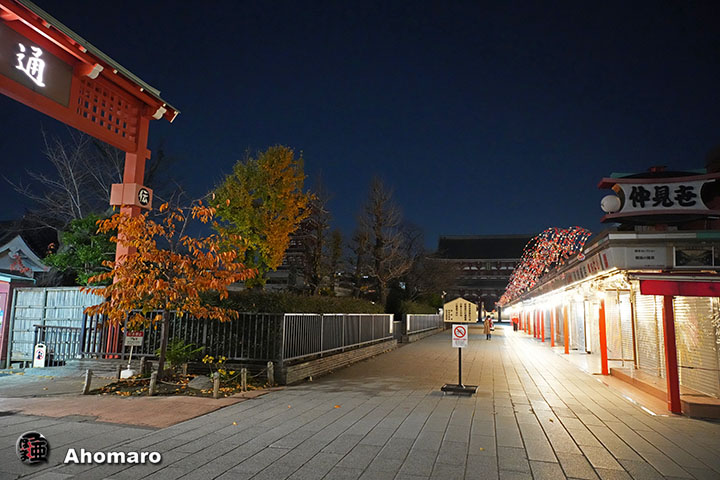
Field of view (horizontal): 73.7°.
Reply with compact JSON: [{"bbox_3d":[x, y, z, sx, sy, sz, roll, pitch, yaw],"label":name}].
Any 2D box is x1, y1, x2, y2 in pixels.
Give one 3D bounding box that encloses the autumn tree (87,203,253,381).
[{"bbox_3d":[-4.339,1.095,10.930,3.800,4.149,3.600,4,-9,-21],"label":"autumn tree"}]

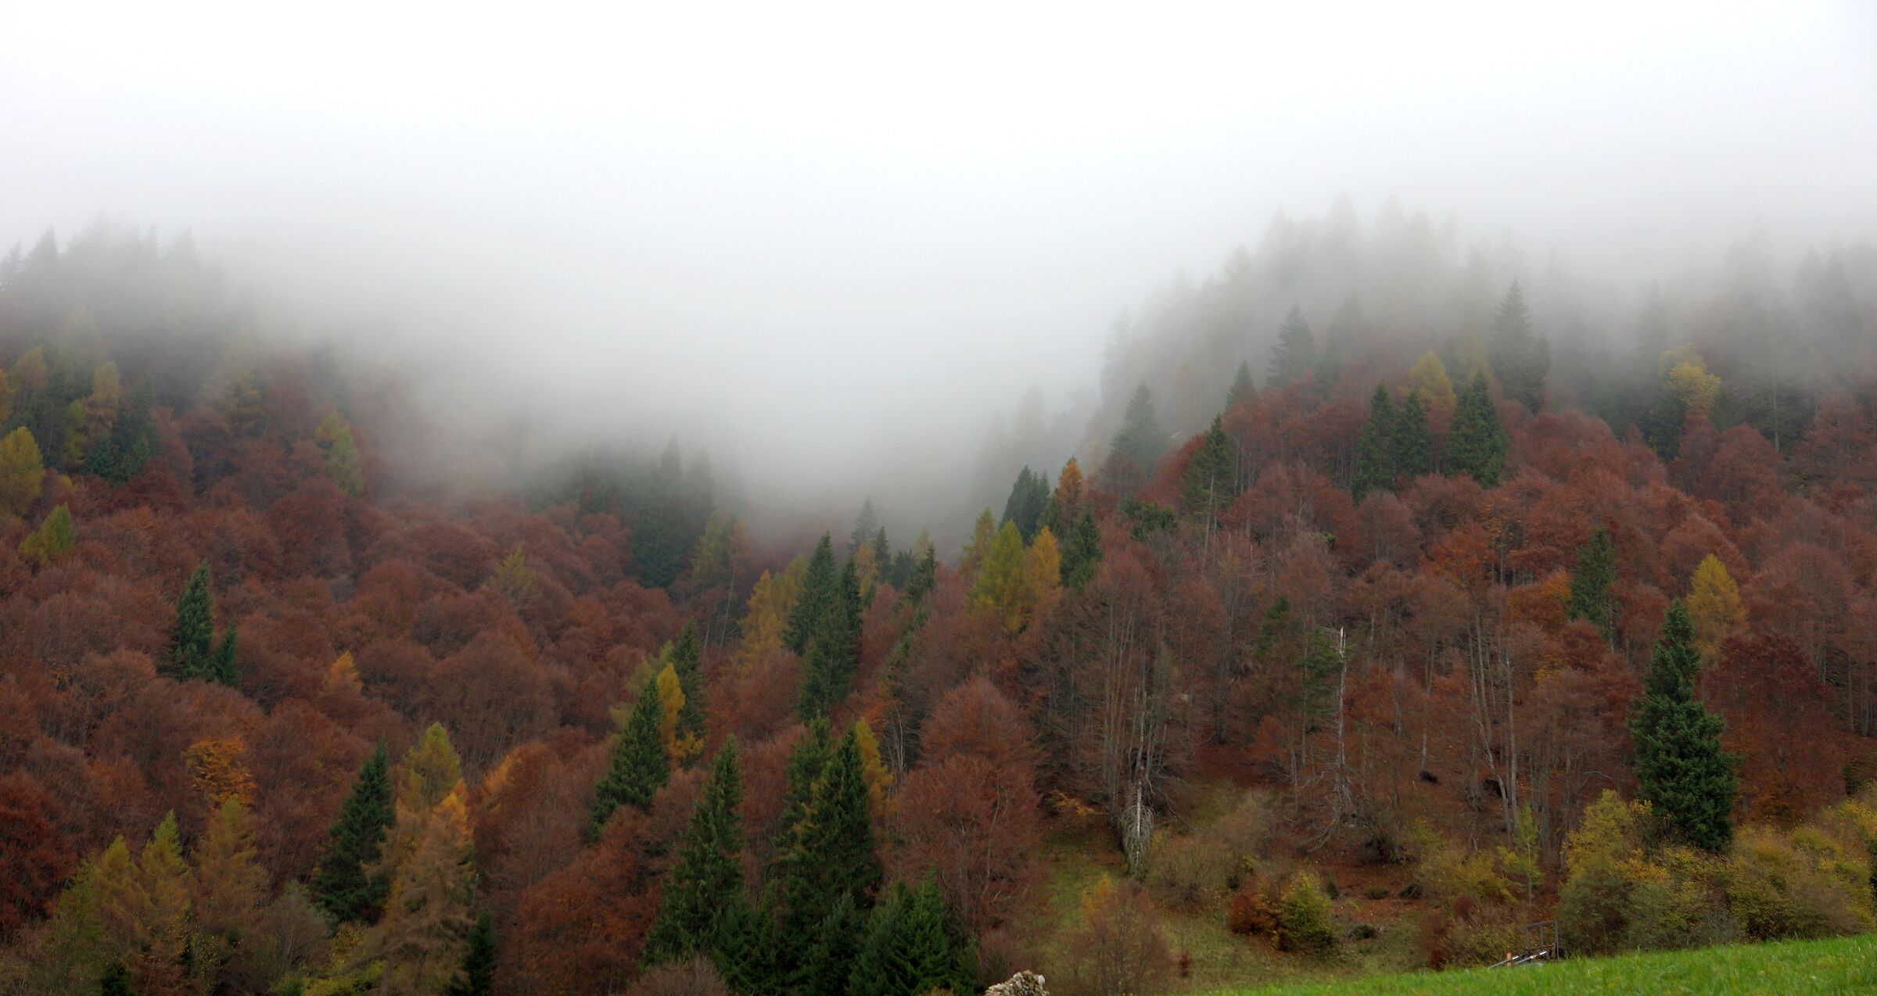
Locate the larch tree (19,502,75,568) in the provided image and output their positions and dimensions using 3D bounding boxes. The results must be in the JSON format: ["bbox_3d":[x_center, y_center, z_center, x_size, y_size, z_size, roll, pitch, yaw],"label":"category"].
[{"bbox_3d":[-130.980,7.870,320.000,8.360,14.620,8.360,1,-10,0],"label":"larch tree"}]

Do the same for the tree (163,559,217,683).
[{"bbox_3d":[-70.090,13.670,205.000,5.350,15.510,5.350,2,-7,-19],"label":"tree"}]

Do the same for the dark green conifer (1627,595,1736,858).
[{"bbox_3d":[42.110,13.700,123.890,6.100,16.000,6.100,0,-8,0],"label":"dark green conifer"}]

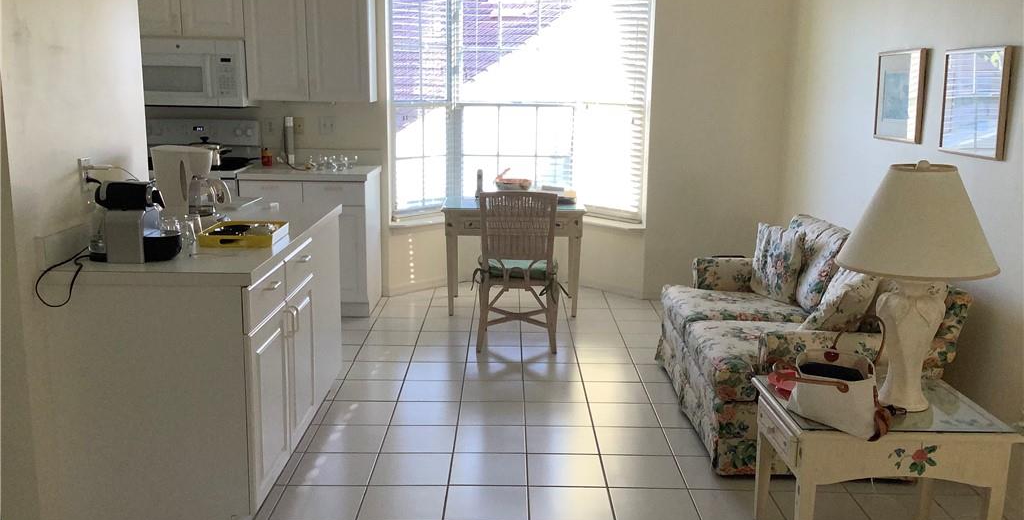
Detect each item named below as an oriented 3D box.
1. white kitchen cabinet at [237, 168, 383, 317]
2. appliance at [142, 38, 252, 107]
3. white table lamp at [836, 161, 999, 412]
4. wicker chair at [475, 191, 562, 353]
[{"bbox_3d":[-1.288,-0.117,6.006,0.770,0.873,0.642,0,12,0],"label":"white kitchen cabinet"},{"bbox_3d":[-2.039,-1.209,5.885,0.764,0.406,0.424,0,12,0],"label":"appliance"},{"bbox_3d":[1.257,0.082,2.859,0.505,0.775,0.505,1,11,0],"label":"white table lamp"},{"bbox_3d":[0.032,0.029,5.253,0.473,0.915,0.545,0,12,0],"label":"wicker chair"}]

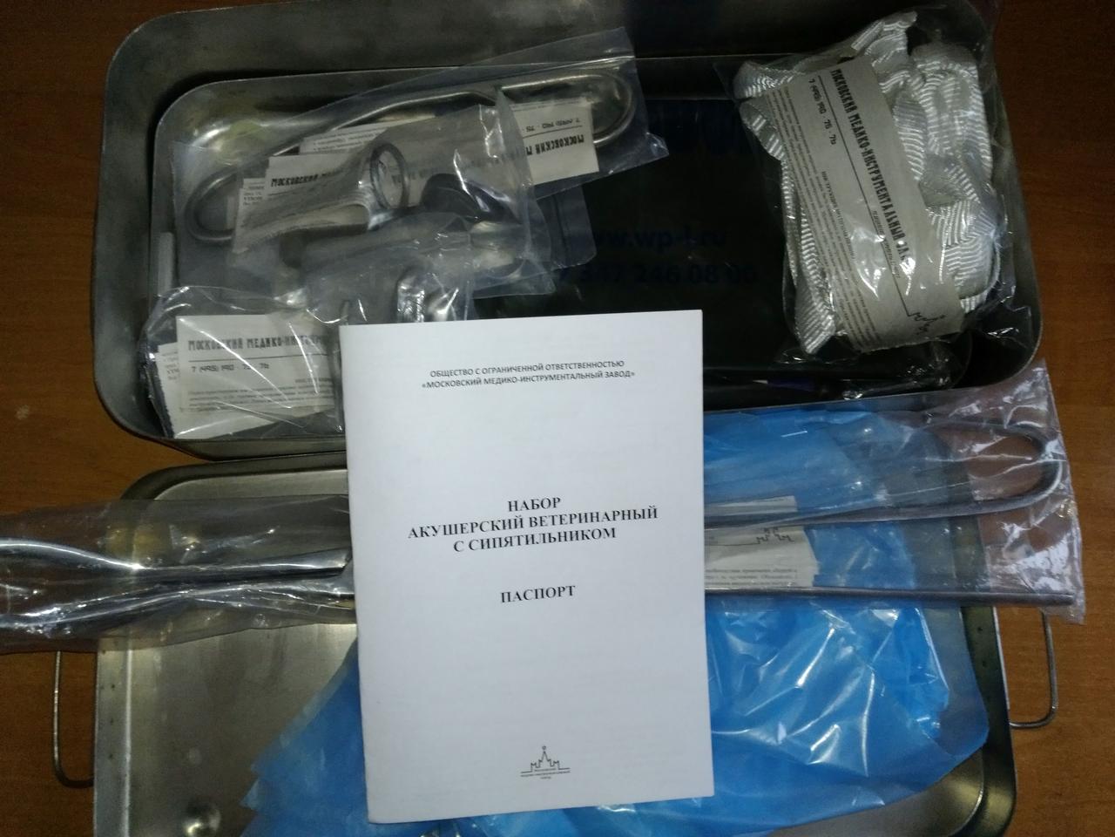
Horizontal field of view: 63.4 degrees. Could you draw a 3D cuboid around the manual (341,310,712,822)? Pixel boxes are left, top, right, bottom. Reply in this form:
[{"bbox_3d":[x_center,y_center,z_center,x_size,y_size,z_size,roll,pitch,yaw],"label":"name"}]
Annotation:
[{"bbox_3d":[-0.010,0.063,0.379,0.148,0.005,0.210,-3,96,-5],"label":"manual"}]

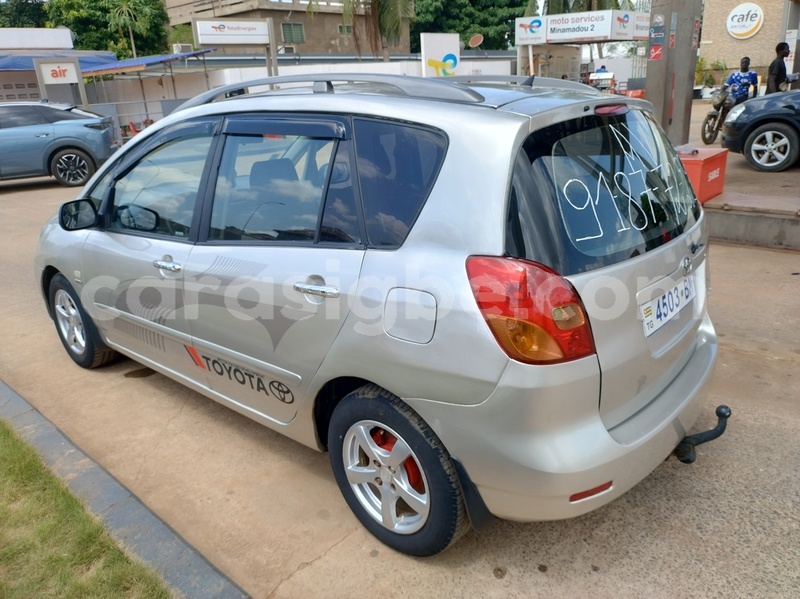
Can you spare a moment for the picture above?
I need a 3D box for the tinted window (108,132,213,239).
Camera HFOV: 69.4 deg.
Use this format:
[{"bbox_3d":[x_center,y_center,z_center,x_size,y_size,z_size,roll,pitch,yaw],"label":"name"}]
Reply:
[{"bbox_3d":[-1.108,-0.519,2.601,0.840,0.460,0.060,14,11,38],"label":"tinted window"}]

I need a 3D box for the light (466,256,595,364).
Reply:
[{"bbox_3d":[0.369,0.029,1.570,0.290,0.300,0.270,13,24,38],"label":"light"}]

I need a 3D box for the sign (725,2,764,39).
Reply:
[{"bbox_3d":[11.967,-9.629,20.000,1.130,1.130,0.100,9,22,27],"label":"sign"}]

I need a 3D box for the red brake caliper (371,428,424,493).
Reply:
[{"bbox_3d":[-0.002,0.550,2.062,0.200,0.170,0.080,14,25,38],"label":"red brake caliper"}]

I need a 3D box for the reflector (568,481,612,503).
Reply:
[{"bbox_3d":[0.583,0.580,1.737,0.170,0.028,0.025,-12,22,-27],"label":"reflector"}]

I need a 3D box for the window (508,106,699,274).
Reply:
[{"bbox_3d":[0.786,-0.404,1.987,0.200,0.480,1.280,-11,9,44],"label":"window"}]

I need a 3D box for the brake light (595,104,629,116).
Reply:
[{"bbox_3d":[0.715,-0.640,1.960,0.050,0.036,0.270,14,25,38],"label":"brake light"}]

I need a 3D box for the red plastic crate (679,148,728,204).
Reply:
[{"bbox_3d":[3.151,-1.366,6.385,0.600,0.450,0.750,15,26,39],"label":"red plastic crate"}]

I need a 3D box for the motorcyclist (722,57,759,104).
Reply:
[{"bbox_3d":[6.468,-3.881,11.128,0.620,1.380,0.700,14,25,37],"label":"motorcyclist"}]

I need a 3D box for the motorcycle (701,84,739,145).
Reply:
[{"bbox_3d":[6.160,-3.491,10.925,1.950,1.050,0.720,-17,25,-36],"label":"motorcycle"}]

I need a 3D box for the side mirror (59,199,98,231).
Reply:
[{"bbox_3d":[-1.544,-0.413,2.767,0.110,0.145,0.180,14,25,38],"label":"side mirror"}]

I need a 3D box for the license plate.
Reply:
[{"bbox_3d":[0.940,0.001,2.011,0.020,0.110,0.520,-6,11,43],"label":"license plate"}]

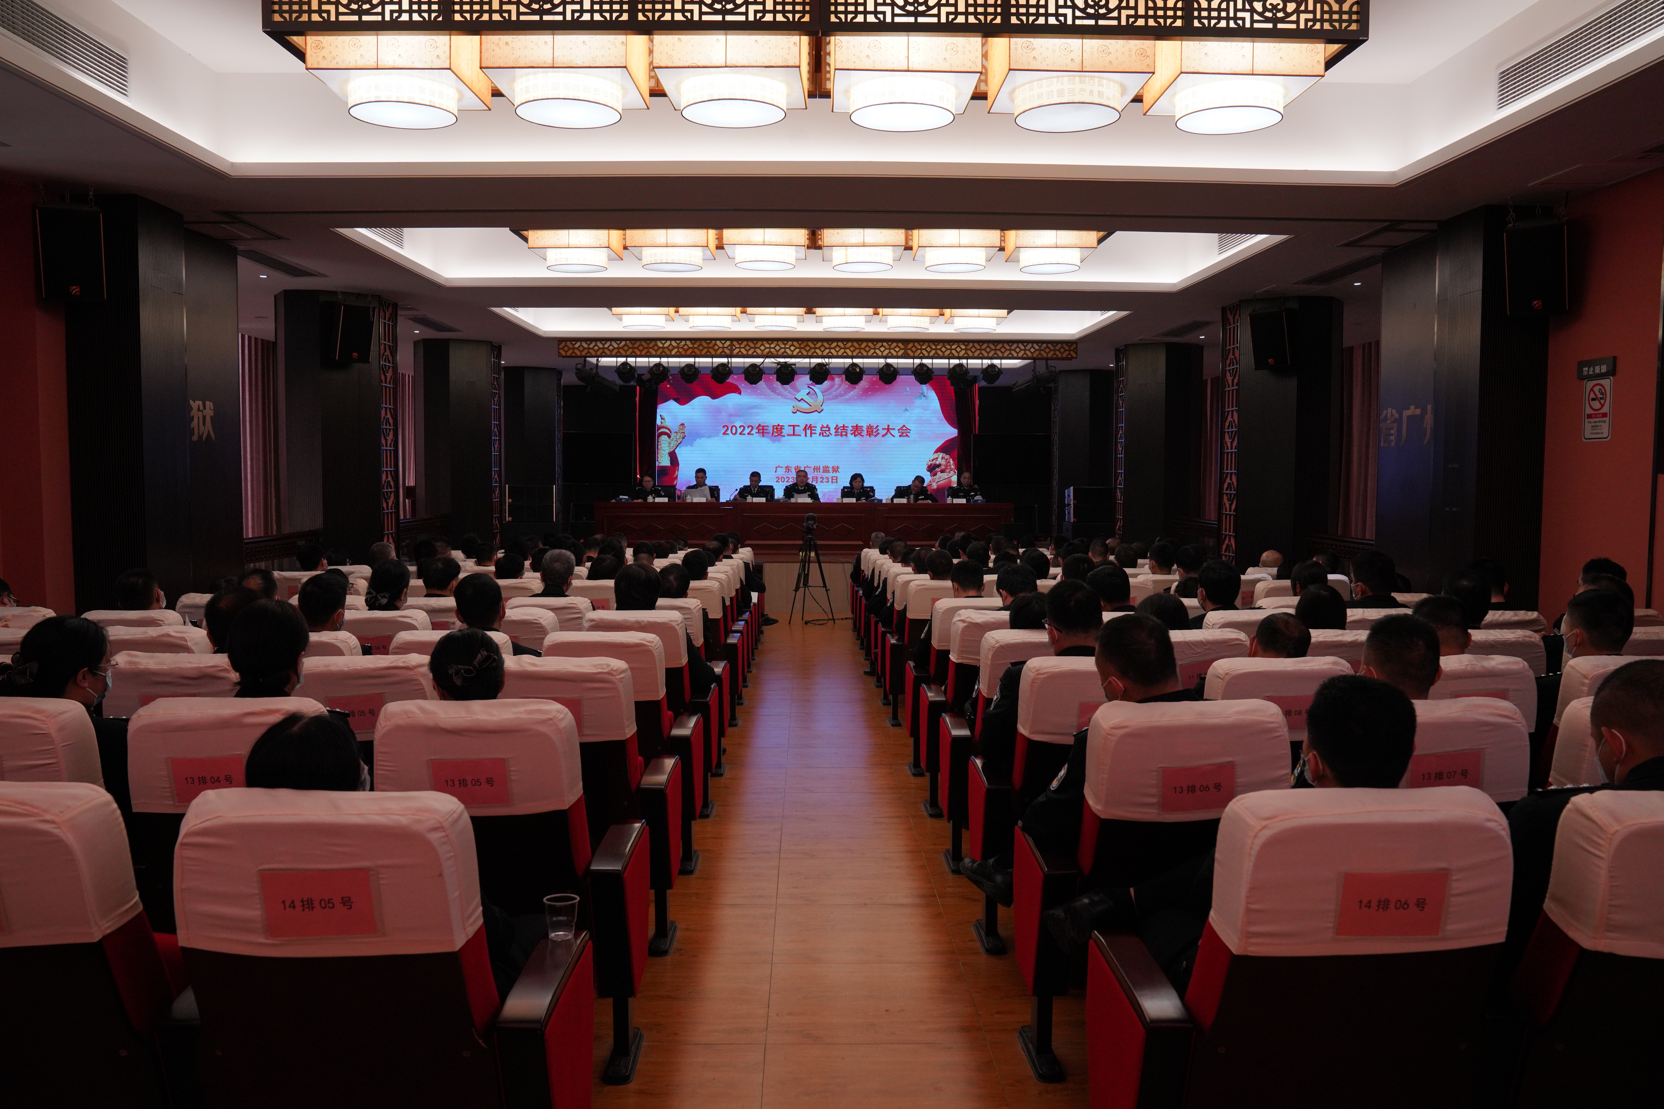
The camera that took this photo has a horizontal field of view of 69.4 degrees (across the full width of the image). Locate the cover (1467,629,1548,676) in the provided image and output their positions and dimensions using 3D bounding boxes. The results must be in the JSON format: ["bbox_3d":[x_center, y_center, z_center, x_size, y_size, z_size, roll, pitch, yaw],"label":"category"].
[{"bbox_3d":[2.599,0.433,4.759,0.441,0.255,0.150,0,14,-1],"label":"cover"}]

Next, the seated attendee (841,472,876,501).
[{"bbox_3d":[0.398,-0.611,18.516,0.520,1.260,0.700,0,4,-1],"label":"seated attendee"}]

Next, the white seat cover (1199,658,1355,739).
[{"bbox_3d":[1.398,0.457,3.789,0.465,0.260,0.150,0,12,-1],"label":"white seat cover"}]

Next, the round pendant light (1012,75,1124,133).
[{"bbox_3d":[1.030,-1.951,5.233,0.460,0.112,0.460,0,4,0],"label":"round pendant light"}]

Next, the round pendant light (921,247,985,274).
[{"bbox_3d":[1.068,-2.527,10.356,0.523,0.127,0.523,0,4,-1],"label":"round pendant light"}]

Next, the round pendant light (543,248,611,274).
[{"bbox_3d":[-2.174,-2.508,10.266,0.515,0.135,0.515,0,4,-1],"label":"round pendant light"}]

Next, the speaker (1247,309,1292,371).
[{"bbox_3d":[3.969,-1.954,10.794,0.295,0.500,0.290,3,23,34],"label":"speaker"}]

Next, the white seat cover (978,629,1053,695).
[{"bbox_3d":[0.813,0.428,4.654,0.465,0.260,0.150,0,12,-1],"label":"white seat cover"}]

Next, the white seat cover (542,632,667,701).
[{"bbox_3d":[-0.856,0.420,4.534,0.440,0.240,0.155,0,12,2],"label":"white seat cover"}]

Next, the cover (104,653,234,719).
[{"bbox_3d":[-2.033,0.456,3.740,0.441,0.255,0.150,0,14,-1],"label":"cover"}]

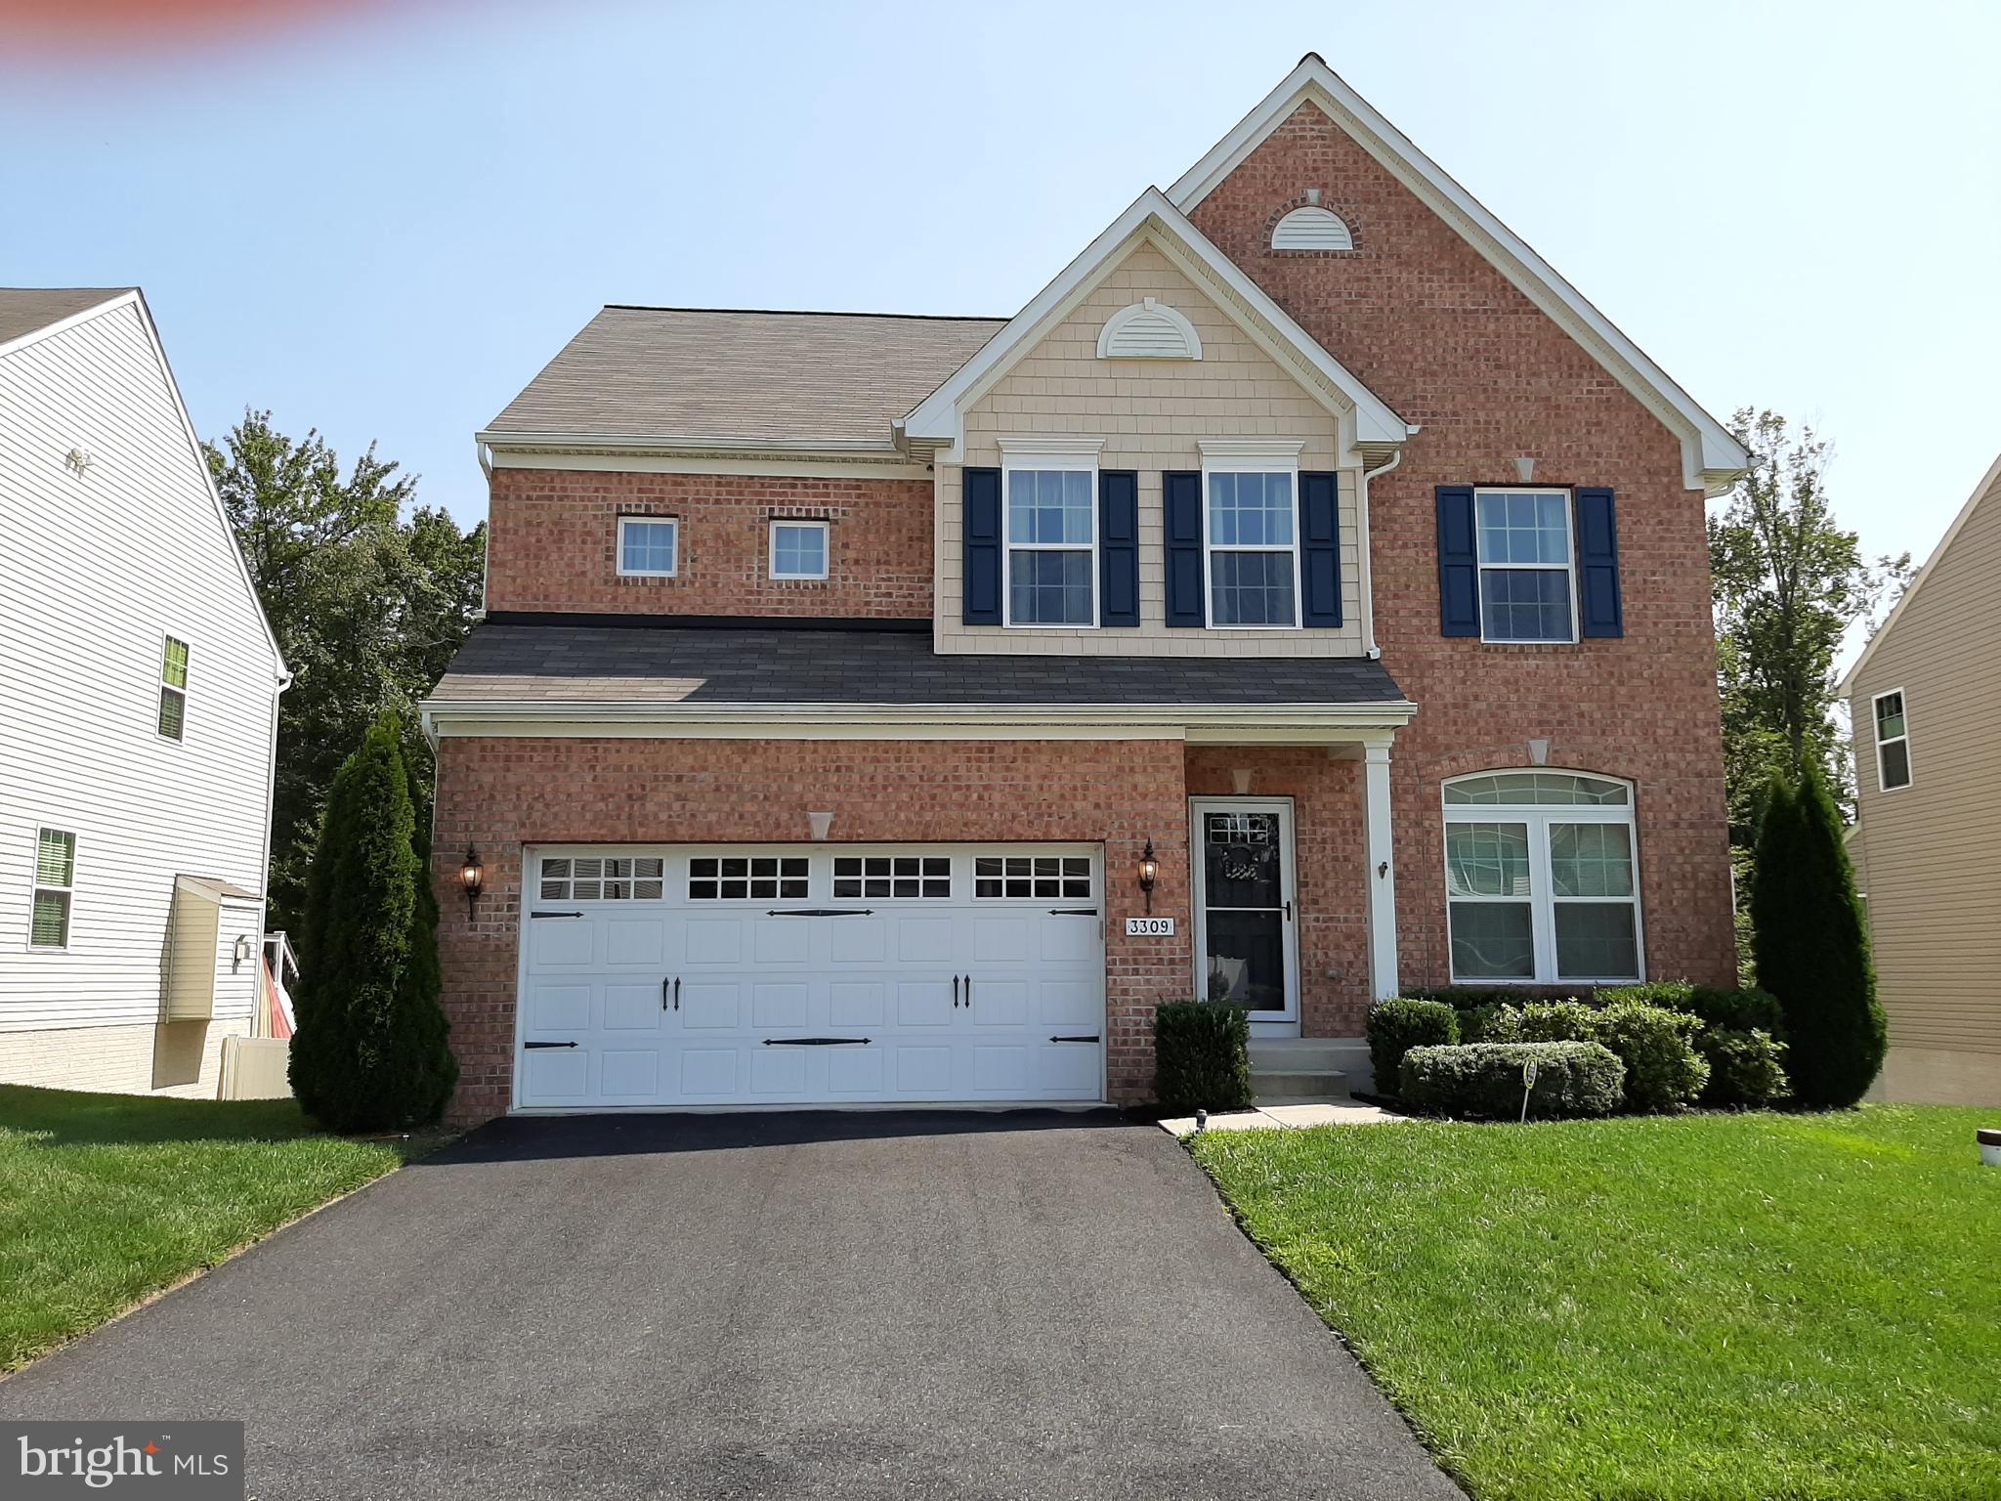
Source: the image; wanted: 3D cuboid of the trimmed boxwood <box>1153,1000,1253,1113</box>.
[{"bbox_3d":[1.631,2.449,12.109,0.766,0.844,0.750,0,-9,-3],"label":"trimmed boxwood"}]

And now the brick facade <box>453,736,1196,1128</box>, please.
[{"bbox_3d":[-1.561,1.486,12.788,6.348,3.156,0.350,0,-9,-3],"label":"brick facade"}]

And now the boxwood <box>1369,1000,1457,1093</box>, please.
[{"bbox_3d":[3.351,2.430,12.243,0.677,0.787,0.780,0,-9,-3],"label":"boxwood"}]

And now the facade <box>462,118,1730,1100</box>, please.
[{"bbox_3d":[1.124,-1.862,14.000,11.806,10.116,1.500,0,-9,-3],"label":"facade"}]

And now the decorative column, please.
[{"bbox_3d":[3.312,1.231,13.080,0.240,2.668,0.240,0,-9,-3],"label":"decorative column"}]

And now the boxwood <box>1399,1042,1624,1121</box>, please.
[{"bbox_3d":[3.890,2.491,11.450,1.625,0.507,0.900,0,-9,-3],"label":"boxwood"}]

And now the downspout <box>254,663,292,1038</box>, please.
[{"bbox_3d":[-11.863,1.768,24.562,0.150,6.500,0.450,0,-9,-3],"label":"downspout"}]

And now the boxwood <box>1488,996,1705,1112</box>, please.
[{"bbox_3d":[4.813,2.427,12.110,1.659,0.824,1.000,0,-9,-3],"label":"boxwood"}]

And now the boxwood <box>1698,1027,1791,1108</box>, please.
[{"bbox_3d":[6.049,2.569,12.299,0.714,0.587,0.750,0,-9,-3],"label":"boxwood"}]

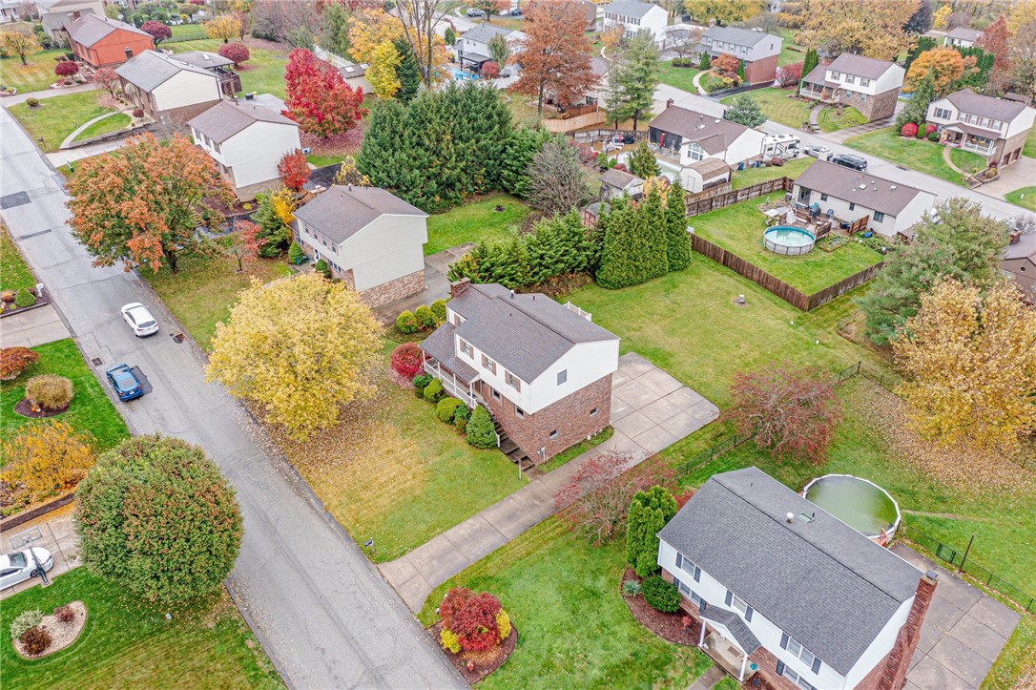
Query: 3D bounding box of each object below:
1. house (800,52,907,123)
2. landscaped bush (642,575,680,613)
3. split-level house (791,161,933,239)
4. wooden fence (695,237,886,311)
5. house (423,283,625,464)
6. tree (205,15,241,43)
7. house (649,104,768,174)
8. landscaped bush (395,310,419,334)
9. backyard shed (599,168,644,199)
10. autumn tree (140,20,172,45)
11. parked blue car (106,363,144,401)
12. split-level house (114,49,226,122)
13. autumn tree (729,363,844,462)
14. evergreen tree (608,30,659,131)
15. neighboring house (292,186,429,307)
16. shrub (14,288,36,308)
[{"bbox_3d":[54.410,-42.850,132.080,9.900,8.890,13.530,-25,39,-31],"label":"house"},{"bbox_3d":[8.800,15.450,49.900,2.300,1.900,2.500,0,33,0],"label":"landscaped bush"},{"bbox_3d":[41.600,-18.230,96.990,9.400,4.600,13.500,-25,39,-31],"label":"split-level house"},{"bbox_3d":[28.139,-9.369,83.768,12.900,2.000,15.400,-22,38,-28],"label":"wooden fence"},{"bbox_3d":[-0.177,1.055,60.575,9.200,8.800,12.900,-24,39,-31],"label":"house"},{"bbox_3d":[-47.940,-51.350,131.080,5.990,4.330,5.990,-25,39,-31],"label":"tree"},{"bbox_3d":[27.340,-31.090,120.430,12.100,5.540,14.700,-25,40,-33],"label":"house"},{"bbox_3d":[-9.610,-2.080,70.070,1.880,1.870,1.880,-1,33,1],"label":"landscaped bush"},{"bbox_3d":[14.490,-22.181,112.361,4.400,3.400,4.850,-24,39,-30],"label":"backyard shed"},{"bbox_3d":[-58.390,-50.310,130.260,4.860,3.980,4.860,-25,39,-31],"label":"autumn tree"},{"bbox_3d":[-31.410,2.810,64.180,1.840,1.430,4.670,-24,39,-30],"label":"parked blue car"},{"bbox_3d":[-44.690,-33.290,103.440,9.000,6.470,12.780,-24,40,-32],"label":"split-level house"},{"bbox_3d":[20.600,5.700,62.500,8.700,6.800,8.700,0,33,0],"label":"autumn tree"},{"bbox_3d":[17.544,-38.763,119.284,7.400,14.900,7.000,-1,33,0],"label":"evergreen tree"},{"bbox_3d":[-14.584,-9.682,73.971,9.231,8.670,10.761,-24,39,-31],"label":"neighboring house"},{"bbox_3d":[-45.290,-4.480,73.870,1.640,1.670,1.640,-25,39,-31],"label":"shrub"}]

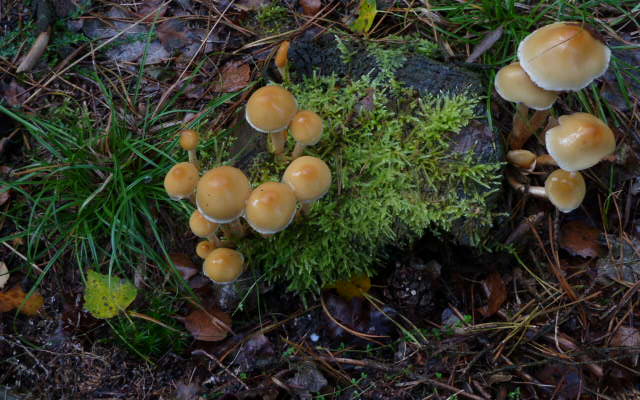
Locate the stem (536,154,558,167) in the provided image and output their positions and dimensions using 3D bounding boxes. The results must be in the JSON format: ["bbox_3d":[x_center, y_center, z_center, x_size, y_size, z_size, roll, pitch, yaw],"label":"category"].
[{"bbox_3d":[0.176,-0.031,0.565,0.032,0.008,0.008,-10,58,39],"label":"stem"}]

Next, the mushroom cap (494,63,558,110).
[{"bbox_3d":[0.169,-0.097,0.593,0.052,0.025,0.052,0,57,0],"label":"mushroom cap"}]

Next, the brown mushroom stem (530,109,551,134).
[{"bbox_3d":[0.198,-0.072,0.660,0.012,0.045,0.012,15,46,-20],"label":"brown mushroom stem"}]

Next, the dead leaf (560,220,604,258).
[{"bbox_3d":[0.194,0.029,0.546,0.030,0.010,0.028,0,68,0],"label":"dead leaf"}]

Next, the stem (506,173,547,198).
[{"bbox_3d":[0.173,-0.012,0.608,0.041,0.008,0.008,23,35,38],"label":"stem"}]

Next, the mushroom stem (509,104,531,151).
[{"bbox_3d":[0.155,-0.058,0.577,0.011,0.055,0.011,2,57,-4],"label":"mushroom stem"}]

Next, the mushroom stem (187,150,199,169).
[{"bbox_3d":[-0.106,-0.034,0.626,0.006,0.027,0.006,-1,57,2],"label":"mushroom stem"}]

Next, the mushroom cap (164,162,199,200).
[{"bbox_3d":[-0.108,-0.014,0.575,0.026,0.020,0.026,0,58,0],"label":"mushroom cap"}]

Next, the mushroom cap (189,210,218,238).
[{"bbox_3d":[-0.083,0.014,0.521,0.022,0.015,0.022,0,57,0],"label":"mushroom cap"}]

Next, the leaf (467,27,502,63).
[{"bbox_3d":[0.144,-0.137,0.649,0.010,0.007,0.043,34,63,20],"label":"leaf"}]

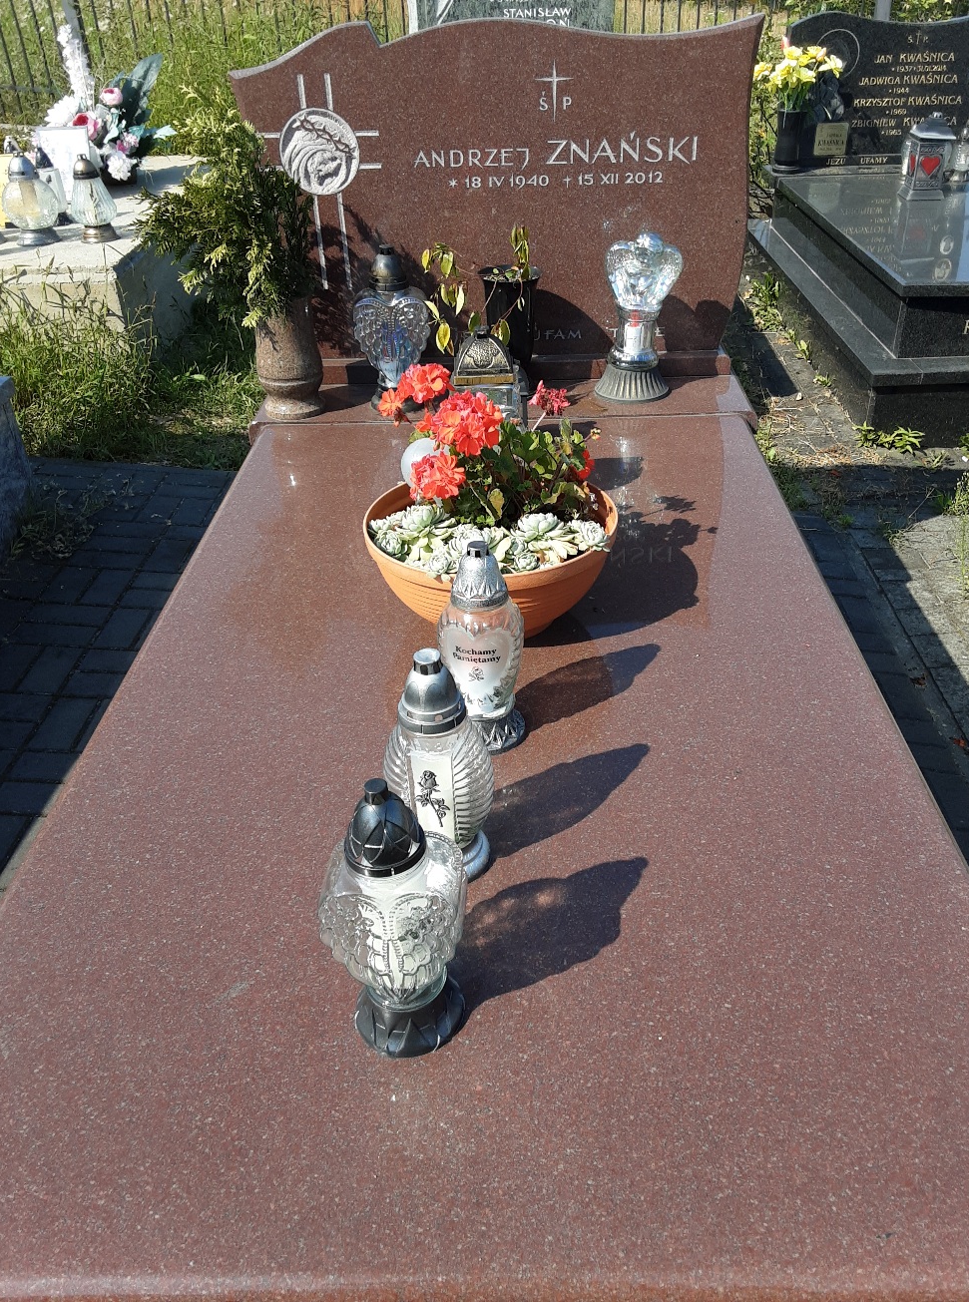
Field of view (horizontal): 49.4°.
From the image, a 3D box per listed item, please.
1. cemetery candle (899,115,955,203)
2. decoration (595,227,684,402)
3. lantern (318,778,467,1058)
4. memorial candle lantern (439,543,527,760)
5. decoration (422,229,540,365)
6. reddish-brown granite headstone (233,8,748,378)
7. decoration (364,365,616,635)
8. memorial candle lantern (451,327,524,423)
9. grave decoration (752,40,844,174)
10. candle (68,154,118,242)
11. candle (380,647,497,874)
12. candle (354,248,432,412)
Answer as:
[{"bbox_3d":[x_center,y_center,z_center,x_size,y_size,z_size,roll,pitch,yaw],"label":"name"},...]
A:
[{"bbox_3d":[1.960,-2.192,4.678,0.165,0.337,0.165,-4,33,-1],"label":"cemetery candle"},{"bbox_3d":[0.335,-0.738,2.309,0.171,0.344,0.159,0,33,4],"label":"decoration"},{"bbox_3d":[-0.077,0.224,0.927,0.132,0.286,0.113,-2,33,1],"label":"lantern"},{"bbox_3d":[0.002,-0.009,1.285,0.109,0.276,0.109,0,33,4],"label":"memorial candle lantern"},{"bbox_3d":[-0.002,-0.746,2.329,0.263,0.363,0.167,-1,33,2],"label":"decoration"},{"bbox_3d":[0.029,-0.986,2.350,1.094,0.739,0.167,-1,33,2],"label":"reddish-brown granite headstone"},{"bbox_3d":[0.006,-0.232,1.536,0.372,0.373,0.372,-1,33,2],"label":"decoration"},{"bbox_3d":[0.005,-0.497,2.052,0.119,0.251,0.119,3,34,8],"label":"memorial candle lantern"},{"bbox_3d":[1.575,-2.763,5.347,0.452,0.589,0.362,-1,33,2],"label":"grave decoration"},{"bbox_3d":[-1.471,-1.686,3.922,0.178,0.286,0.178,-11,34,-12],"label":"candle"},{"bbox_3d":[-0.044,0.113,1.110,0.120,0.269,0.120,-1,33,3],"label":"candle"},{"bbox_3d":[-0.206,-0.715,2.320,0.169,0.338,0.125,-3,33,0],"label":"candle"}]

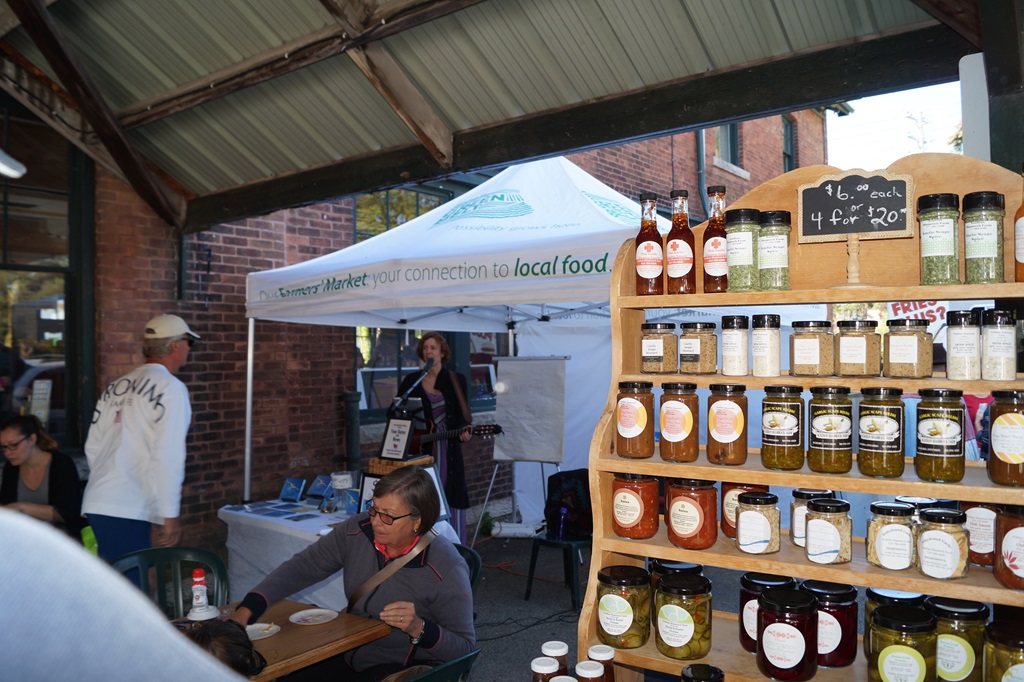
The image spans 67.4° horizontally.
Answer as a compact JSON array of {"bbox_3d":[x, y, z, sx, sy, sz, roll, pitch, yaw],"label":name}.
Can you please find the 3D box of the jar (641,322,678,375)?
[{"bbox_3d":[0.253,0.014,1.316,0.066,0.087,0.062,0,0,31],"label":"jar"}]

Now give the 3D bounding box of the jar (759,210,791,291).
[{"bbox_3d":[0.424,-0.143,1.239,0.051,0.133,0.051,0,-1,24],"label":"jar"}]

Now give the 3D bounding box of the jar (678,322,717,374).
[{"bbox_3d":[0.320,0.015,1.316,0.066,0.087,0.060,-1,-1,34],"label":"jar"}]

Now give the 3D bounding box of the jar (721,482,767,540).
[{"bbox_3d":[0.388,0.268,1.272,0.077,0.108,0.077,0,-1,0],"label":"jar"}]

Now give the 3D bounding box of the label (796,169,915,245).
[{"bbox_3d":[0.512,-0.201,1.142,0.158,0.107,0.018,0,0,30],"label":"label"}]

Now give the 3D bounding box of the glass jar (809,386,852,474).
[{"bbox_3d":[0.450,0.126,1.085,0.060,0.118,0.060,0,0,20],"label":"glass jar"}]

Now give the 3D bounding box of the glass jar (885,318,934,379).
[{"bbox_3d":[0.593,0.012,1.147,0.066,0.086,0.059,0,-1,40],"label":"glass jar"}]

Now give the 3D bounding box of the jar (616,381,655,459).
[{"bbox_3d":[0.212,0.134,1.315,0.062,0.126,0.062,0,-1,0],"label":"jar"}]

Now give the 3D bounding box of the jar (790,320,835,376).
[{"bbox_3d":[0.474,0.012,1.212,0.066,0.085,0.059,0,-1,34],"label":"jar"}]

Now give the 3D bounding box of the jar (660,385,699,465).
[{"bbox_3d":[0.274,0.132,1.258,0.062,0.124,0.062,0,-1,22],"label":"jar"}]

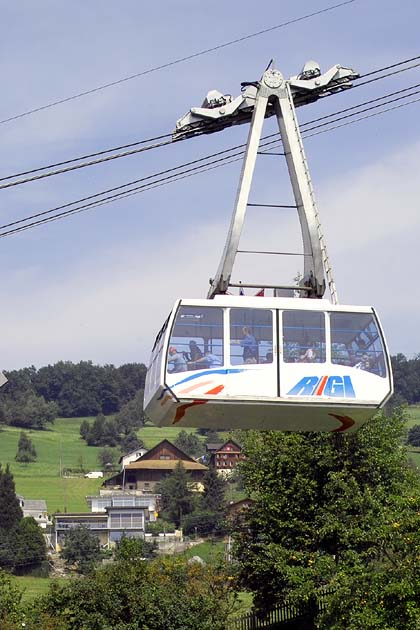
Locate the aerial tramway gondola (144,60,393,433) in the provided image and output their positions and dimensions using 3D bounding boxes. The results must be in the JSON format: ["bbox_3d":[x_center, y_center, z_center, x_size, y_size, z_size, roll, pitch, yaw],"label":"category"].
[{"bbox_3d":[1.383,-1.946,49.864,5.560,9.450,2.830,3,-15,-10],"label":"aerial tramway gondola"}]

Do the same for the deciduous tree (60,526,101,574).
[{"bbox_3d":[-21.255,38.747,328.000,6.080,7.760,6.080,0,-15,0],"label":"deciduous tree"}]

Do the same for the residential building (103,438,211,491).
[{"bbox_3d":[-11.761,34.936,440.000,22.850,12.290,17.000,0,-15,0],"label":"residential building"}]

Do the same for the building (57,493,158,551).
[{"bbox_3d":[-17.855,36.396,348.000,17.340,11.240,13.000,0,-15,0],"label":"building"}]

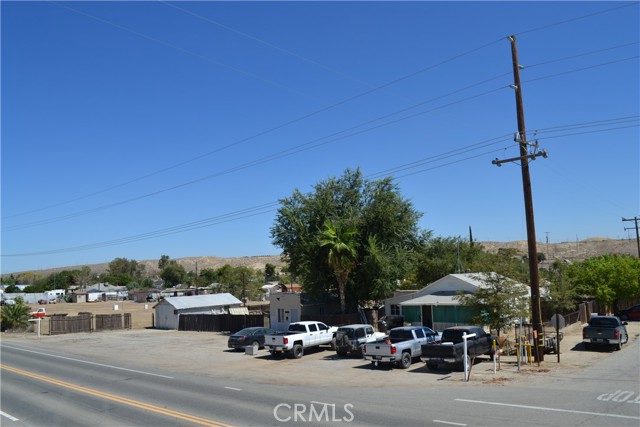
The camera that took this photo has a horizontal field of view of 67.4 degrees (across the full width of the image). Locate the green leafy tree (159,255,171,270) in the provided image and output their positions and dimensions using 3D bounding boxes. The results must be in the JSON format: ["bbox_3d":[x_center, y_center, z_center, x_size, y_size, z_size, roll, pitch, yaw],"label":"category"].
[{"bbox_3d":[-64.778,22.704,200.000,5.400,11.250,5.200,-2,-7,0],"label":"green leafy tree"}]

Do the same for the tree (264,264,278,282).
[{"bbox_3d":[-12.484,18.435,124.210,4.200,10.440,4.200,-1,-9,-6],"label":"tree"}]

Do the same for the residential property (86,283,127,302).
[{"bbox_3d":[-60.034,22.214,135.000,11.200,5.200,10.500,4,-9,-40],"label":"residential property"}]

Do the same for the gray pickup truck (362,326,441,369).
[{"bbox_3d":[4.998,7.319,26.776,2.040,1.940,5.870,-9,-10,43],"label":"gray pickup truck"}]

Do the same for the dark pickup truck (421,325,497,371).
[{"bbox_3d":[7.683,7.106,25.711,1.990,1.850,5.860,-8,-10,40],"label":"dark pickup truck"}]

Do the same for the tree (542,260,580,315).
[{"bbox_3d":[24.943,7.863,50.000,4.600,5.940,4.400,-2,-7,0],"label":"tree"}]

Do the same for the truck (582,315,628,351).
[{"bbox_3d":[18.671,7.646,31.223,2.030,1.880,5.800,-8,-11,36],"label":"truck"}]

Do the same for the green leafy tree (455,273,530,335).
[{"bbox_3d":[12.356,6.669,34.128,5.100,4.920,4.800,-5,-9,19],"label":"green leafy tree"}]

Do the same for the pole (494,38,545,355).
[{"bbox_3d":[11.535,-1.157,27.131,2.900,18.300,0.600,-6,-10,25],"label":"pole"}]

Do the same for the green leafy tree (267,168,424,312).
[{"bbox_3d":[2.429,3.208,44.000,13.600,14.660,12.500,-2,-7,0],"label":"green leafy tree"}]

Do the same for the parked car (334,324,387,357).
[{"bbox_3d":[2.694,8.003,30.379,1.760,1.790,4.000,-9,-11,40],"label":"parked car"}]

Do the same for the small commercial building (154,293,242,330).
[{"bbox_3d":[-14.400,11.600,56.900,5.000,3.550,9.000,-9,-12,41],"label":"small commercial building"}]

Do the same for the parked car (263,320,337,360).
[{"bbox_3d":[-0.977,8.260,31.895,2.020,2.050,6.070,-7,-9,37],"label":"parked car"}]

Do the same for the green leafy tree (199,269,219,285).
[{"bbox_3d":[-40.643,23.875,175.000,7.300,7.650,7.000,-2,-7,0],"label":"green leafy tree"}]

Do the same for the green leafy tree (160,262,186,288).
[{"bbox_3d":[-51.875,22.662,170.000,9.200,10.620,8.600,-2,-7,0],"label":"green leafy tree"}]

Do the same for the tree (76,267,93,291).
[{"bbox_3d":[-68.673,19.975,140.000,4.900,9.040,4.700,-2,-7,0],"label":"tree"}]

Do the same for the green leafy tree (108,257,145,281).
[{"bbox_3d":[-56.224,19.798,138.888,10.500,14.690,9.500,2,-9,-22],"label":"green leafy tree"}]

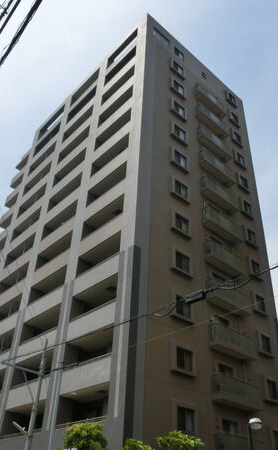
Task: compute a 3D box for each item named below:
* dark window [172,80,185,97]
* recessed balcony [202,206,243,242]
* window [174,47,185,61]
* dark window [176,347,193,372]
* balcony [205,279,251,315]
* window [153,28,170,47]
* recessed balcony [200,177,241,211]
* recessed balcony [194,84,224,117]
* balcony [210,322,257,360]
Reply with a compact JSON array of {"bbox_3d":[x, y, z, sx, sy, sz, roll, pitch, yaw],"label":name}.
[{"bbox_3d":[3.453,-11.850,36.009,1.297,1.169,0.161,29,-43,-32],"label":"dark window"},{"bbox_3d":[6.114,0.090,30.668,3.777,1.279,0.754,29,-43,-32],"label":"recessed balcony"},{"bbox_3d":[3.778,-16.187,39.207,1.304,1.026,0.161,29,-43,-32],"label":"window"},{"bbox_3d":[2.387,7.047,21.797,1.242,1.192,0.149,30,-44,-31],"label":"dark window"},{"bbox_3d":[5.755,4.611,26.599,3.675,1.311,0.656,30,-44,-31],"label":"balcony"},{"bbox_3d":[2.055,-17.146,38.008,2.139,1.289,0.161,29,-43,-32],"label":"window"},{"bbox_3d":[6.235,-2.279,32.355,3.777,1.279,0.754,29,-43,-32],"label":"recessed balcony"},{"bbox_3d":[6.619,-11.558,38.598,3.675,1.311,0.656,30,-44,-31],"label":"recessed balcony"},{"bbox_3d":[5.617,6.987,24.824,3.675,1.311,0.656,30,-44,-31],"label":"balcony"}]

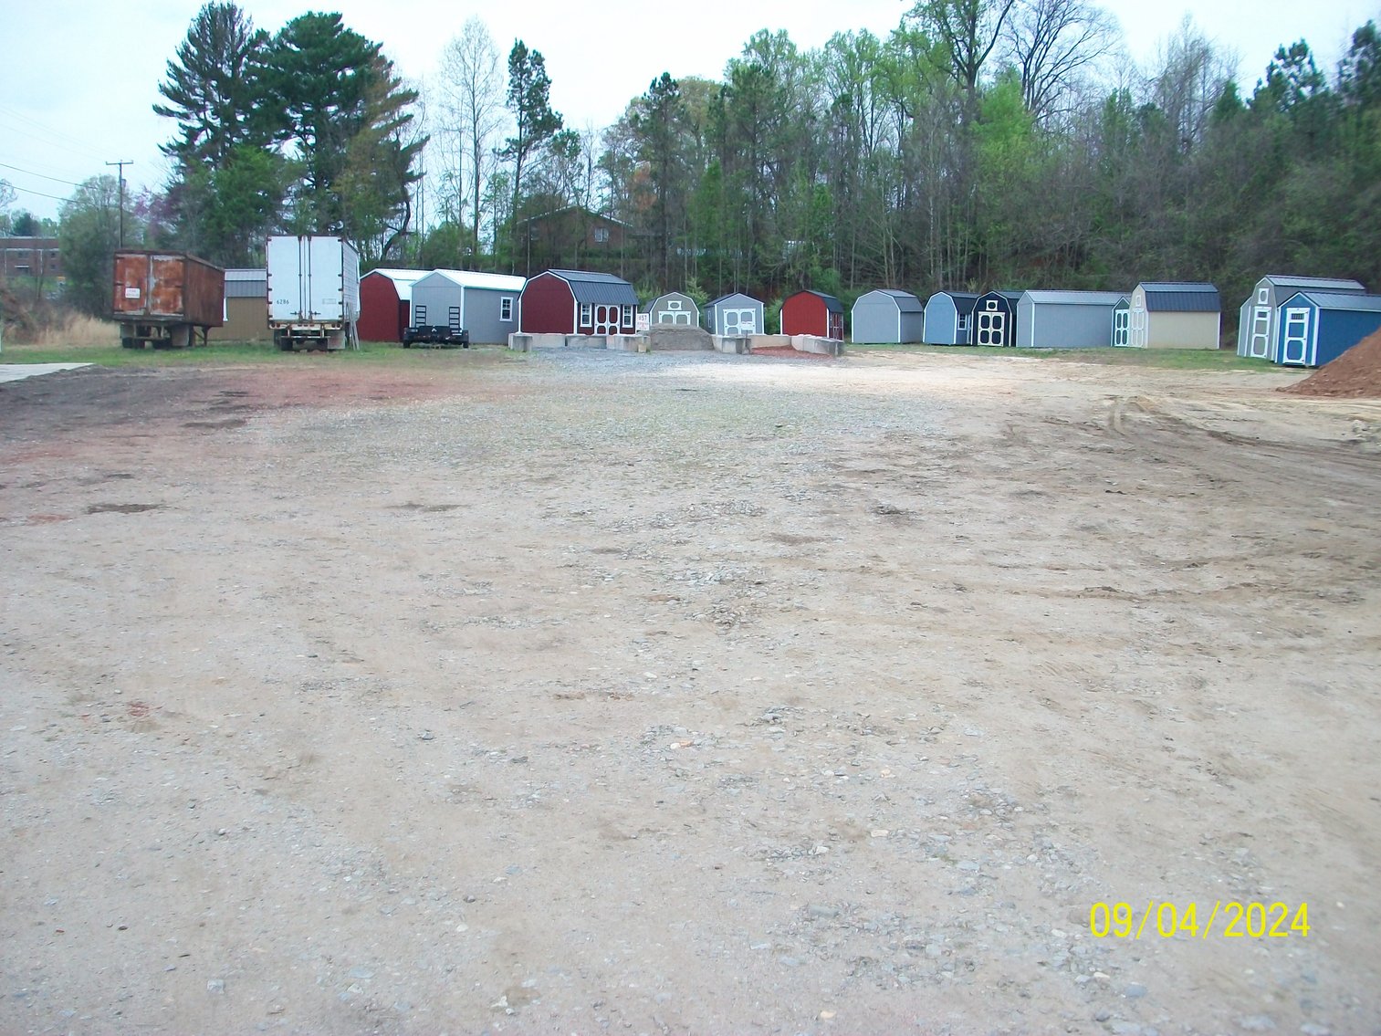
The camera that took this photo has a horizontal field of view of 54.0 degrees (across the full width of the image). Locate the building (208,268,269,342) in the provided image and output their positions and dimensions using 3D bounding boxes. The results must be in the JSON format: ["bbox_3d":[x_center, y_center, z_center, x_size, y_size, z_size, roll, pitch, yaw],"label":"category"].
[{"bbox_3d":[-20.286,-10.114,64.786,4.875,3.491,3.050,0,9,-5],"label":"building"}]

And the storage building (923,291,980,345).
[{"bbox_3d":[16.824,-12.436,84.575,2.461,3.309,4.388,9,12,44],"label":"storage building"}]

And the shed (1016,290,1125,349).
[{"bbox_3d":[21.427,-10.904,74.768,6.233,3.197,2.512,0,9,-8],"label":"shed"}]

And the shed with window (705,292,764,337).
[{"bbox_3d":[2.639,-12.390,83.558,3.012,2.965,3.704,0,9,-9],"label":"shed with window"}]

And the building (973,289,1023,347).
[{"bbox_3d":[18.695,-11.713,79.855,2.536,3.316,4.396,8,11,38],"label":"building"}]

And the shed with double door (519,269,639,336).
[{"bbox_3d":[-5.520,-10.441,67.682,3.671,3.662,5.069,6,10,32],"label":"shed with double door"}]

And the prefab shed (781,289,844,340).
[{"bbox_3d":[7.636,-12.518,84.823,3.067,3.296,3.848,4,9,20],"label":"prefab shed"}]

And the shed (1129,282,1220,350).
[{"bbox_3d":[24.918,-10.411,69.992,3.764,3.454,2.535,0,9,-5],"label":"shed"}]

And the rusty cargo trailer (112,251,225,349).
[{"bbox_3d":[-21.401,-8.876,56.372,2.448,3.526,12.415,-1,9,-13],"label":"rusty cargo trailer"}]

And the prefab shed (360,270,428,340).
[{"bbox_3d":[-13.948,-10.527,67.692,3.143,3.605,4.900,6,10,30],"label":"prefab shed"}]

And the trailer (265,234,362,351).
[{"bbox_3d":[-14.555,-8.701,53.222,2.509,3.907,13.276,-1,9,-11],"label":"trailer"}]

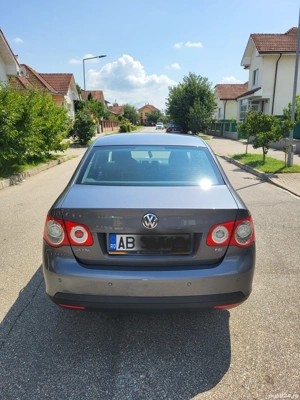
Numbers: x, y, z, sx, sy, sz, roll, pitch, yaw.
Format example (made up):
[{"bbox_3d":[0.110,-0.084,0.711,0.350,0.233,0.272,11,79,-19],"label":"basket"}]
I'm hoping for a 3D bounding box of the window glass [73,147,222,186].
[{"bbox_3d":[0.005,-0.314,2.698,1.260,0.120,0.590,0,43,0],"label":"window glass"}]

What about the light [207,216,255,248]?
[{"bbox_3d":[0.590,0.254,2.134,0.440,0.200,0.290,0,15,0],"label":"light"}]

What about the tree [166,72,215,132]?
[{"bbox_3d":[4.680,-10.892,34.363,5.600,6.900,5.600,0,15,0],"label":"tree"}]

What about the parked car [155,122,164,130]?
[{"bbox_3d":[2.200,-15.307,61.839,1.780,1.550,4.300,0,15,1],"label":"parked car"}]

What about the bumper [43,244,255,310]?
[{"bbox_3d":[-0.003,0.562,2.162,1.750,0.390,0.520,0,15,0],"label":"bumper"}]

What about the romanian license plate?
[{"bbox_3d":[0.000,0.287,1.940,0.525,0.125,0.025,0,15,0],"label":"romanian license plate"}]

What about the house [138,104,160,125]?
[{"bbox_3d":[-0.300,-29.794,105.908,8.000,7.400,9.000,0,15,1],"label":"house"}]

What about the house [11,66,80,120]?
[{"bbox_3d":[-12.400,-9.929,30.480,10.000,7.000,11.000,0,15,1],"label":"house"}]

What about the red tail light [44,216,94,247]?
[{"bbox_3d":[-0.590,0.254,2.134,0.440,0.200,0.290,0,15,0],"label":"red tail light"}]

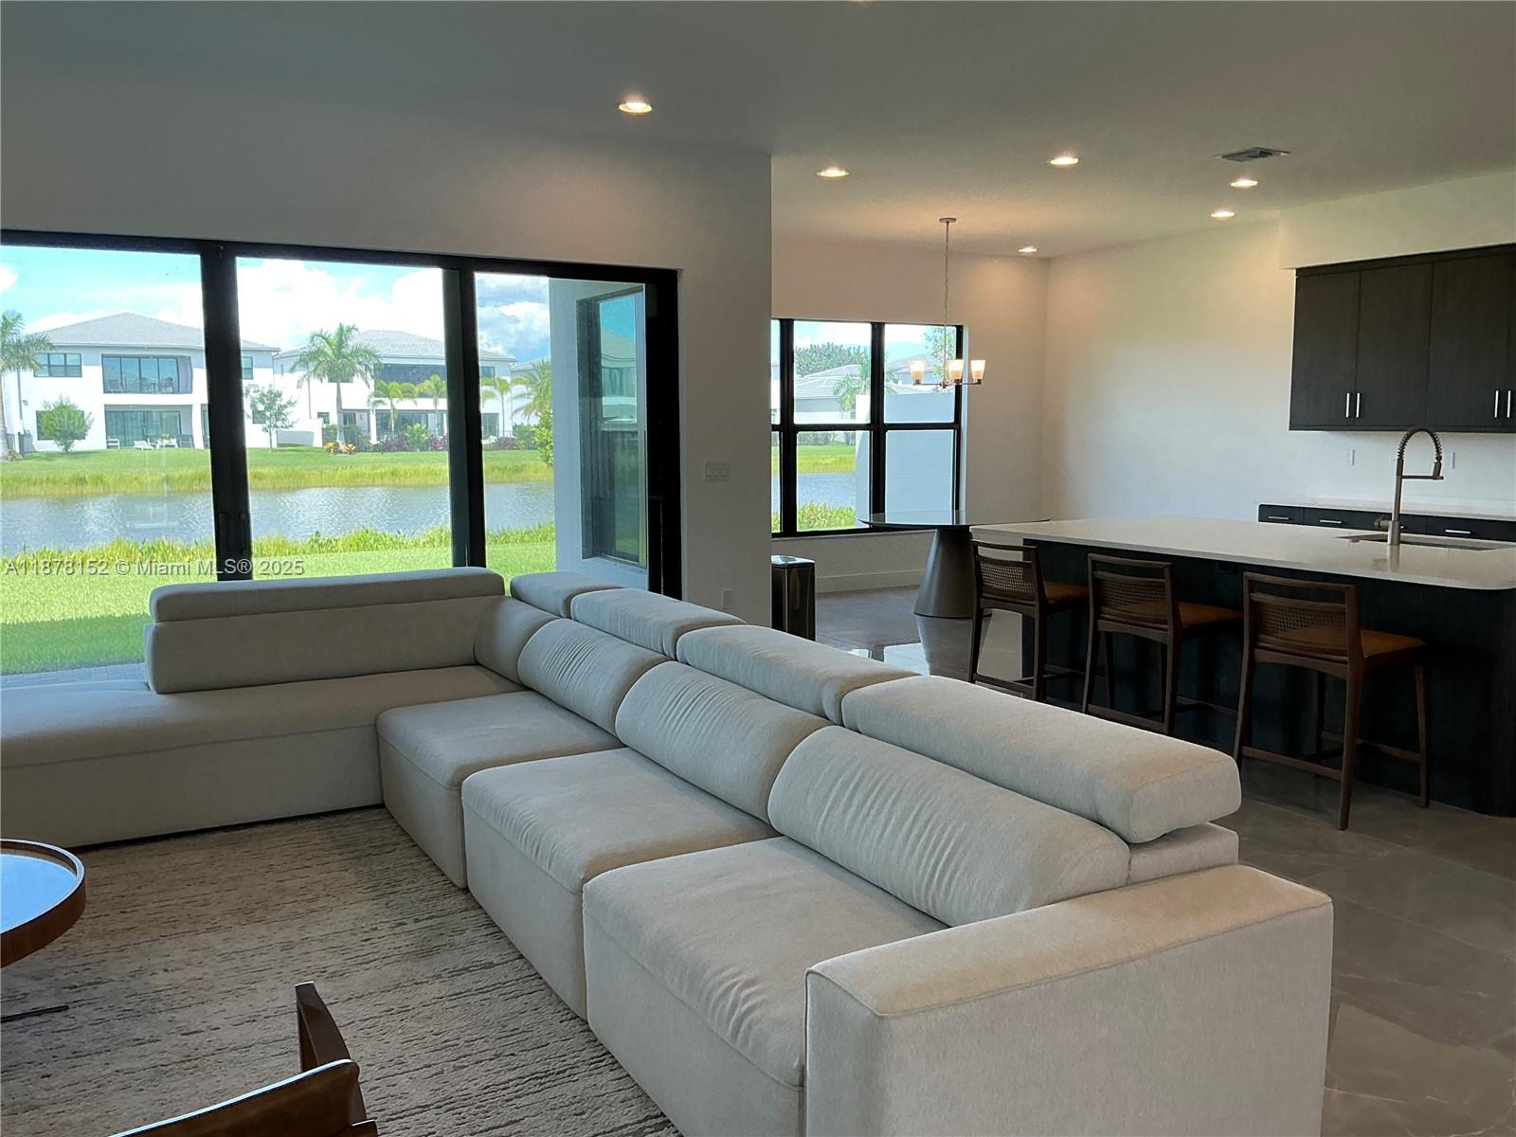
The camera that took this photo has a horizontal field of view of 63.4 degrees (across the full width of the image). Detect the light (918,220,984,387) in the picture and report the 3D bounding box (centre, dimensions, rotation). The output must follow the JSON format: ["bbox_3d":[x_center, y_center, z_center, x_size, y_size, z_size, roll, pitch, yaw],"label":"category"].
[{"bbox_3d":[1.456,-2.028,9.449,0.600,1.275,0.600,-4,8,-30],"label":"light"}]

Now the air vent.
[{"bbox_3d":[2.826,-2.357,7.040,0.300,0.030,0.300,-4,8,-30],"label":"air vent"}]

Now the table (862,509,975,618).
[{"bbox_3d":[1.565,-0.029,9.786,1.500,0.766,1.500,0,7,0],"label":"table"}]

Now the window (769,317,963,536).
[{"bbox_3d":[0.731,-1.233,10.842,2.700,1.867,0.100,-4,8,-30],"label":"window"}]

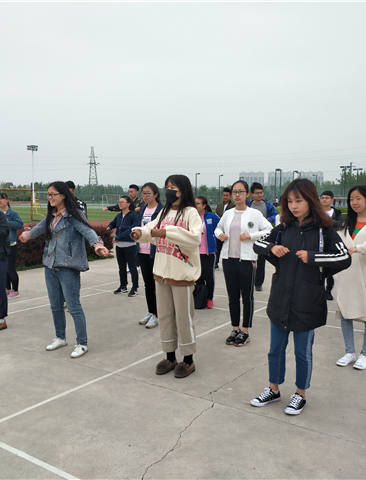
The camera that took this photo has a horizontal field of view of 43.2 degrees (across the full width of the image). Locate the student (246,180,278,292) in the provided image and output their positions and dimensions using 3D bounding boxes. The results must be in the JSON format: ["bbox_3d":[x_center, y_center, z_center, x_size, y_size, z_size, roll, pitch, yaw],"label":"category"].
[{"bbox_3d":[1.282,-0.051,7.670,0.580,1.785,0.380,2,5,18],"label":"student"}]

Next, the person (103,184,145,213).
[{"bbox_3d":[-1.097,-0.218,9.243,0.950,1.765,0.520,3,6,33],"label":"person"}]

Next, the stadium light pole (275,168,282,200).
[{"bbox_3d":[19.228,-10.315,92.662,1.100,8.000,0.450,4,6,35],"label":"stadium light pole"}]

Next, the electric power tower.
[{"bbox_3d":[-53.201,-38.404,273.607,7.000,33.000,8.500,0,5,0],"label":"electric power tower"}]

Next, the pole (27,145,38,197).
[{"bbox_3d":[-44.346,-19.115,136.249,3.400,17.800,1.000,-3,6,-37],"label":"pole"}]

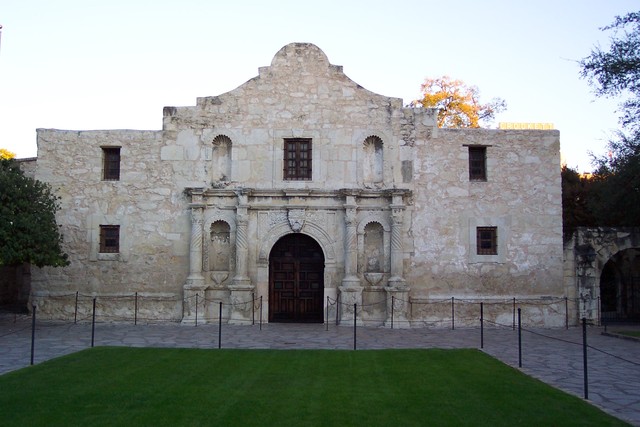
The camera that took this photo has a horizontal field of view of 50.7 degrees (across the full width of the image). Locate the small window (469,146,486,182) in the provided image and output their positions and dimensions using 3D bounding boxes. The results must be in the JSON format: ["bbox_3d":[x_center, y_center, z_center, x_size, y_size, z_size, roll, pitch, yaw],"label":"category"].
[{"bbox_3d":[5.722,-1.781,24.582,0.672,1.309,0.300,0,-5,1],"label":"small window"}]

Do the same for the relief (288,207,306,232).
[{"bbox_3d":[-0.820,0.269,24.268,0.644,0.843,0.220,0,-5,1],"label":"relief"}]

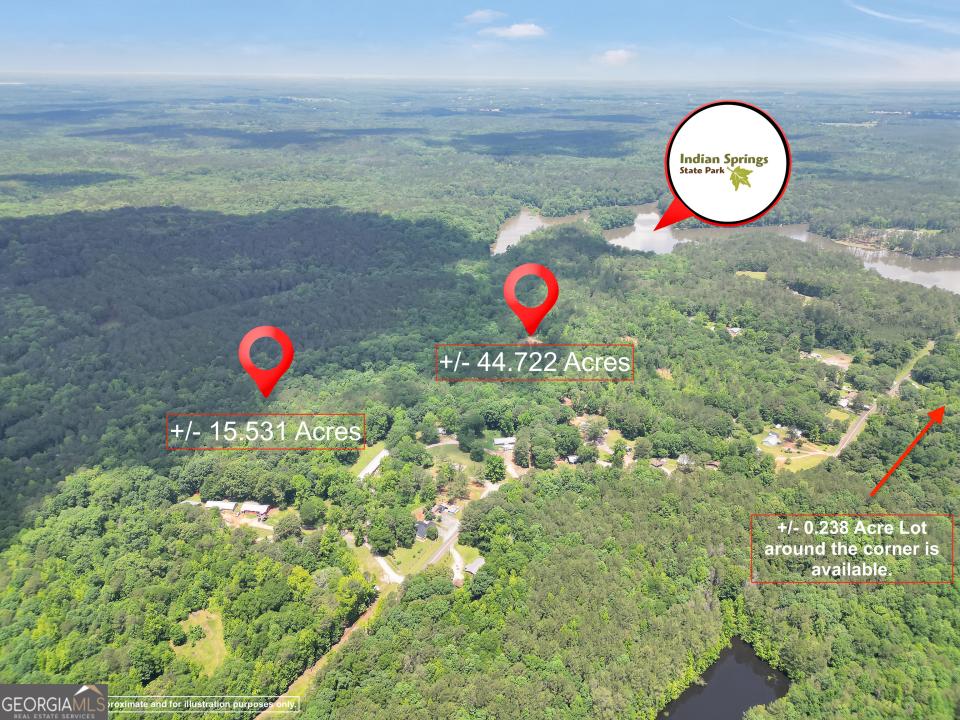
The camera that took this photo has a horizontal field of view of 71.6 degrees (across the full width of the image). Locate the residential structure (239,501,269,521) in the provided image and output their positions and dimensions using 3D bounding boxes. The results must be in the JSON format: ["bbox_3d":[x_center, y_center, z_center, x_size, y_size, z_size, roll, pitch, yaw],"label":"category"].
[{"bbox_3d":[-157.432,105.165,466.340,18.800,4.300,10.200,2,24,5],"label":"residential structure"}]

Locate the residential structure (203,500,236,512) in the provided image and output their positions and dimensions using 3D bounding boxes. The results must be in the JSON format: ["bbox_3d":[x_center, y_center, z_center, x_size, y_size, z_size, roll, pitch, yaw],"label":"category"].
[{"bbox_3d":[-182.762,103.699,469.858,21.500,3.900,7.800,2,23,4],"label":"residential structure"}]

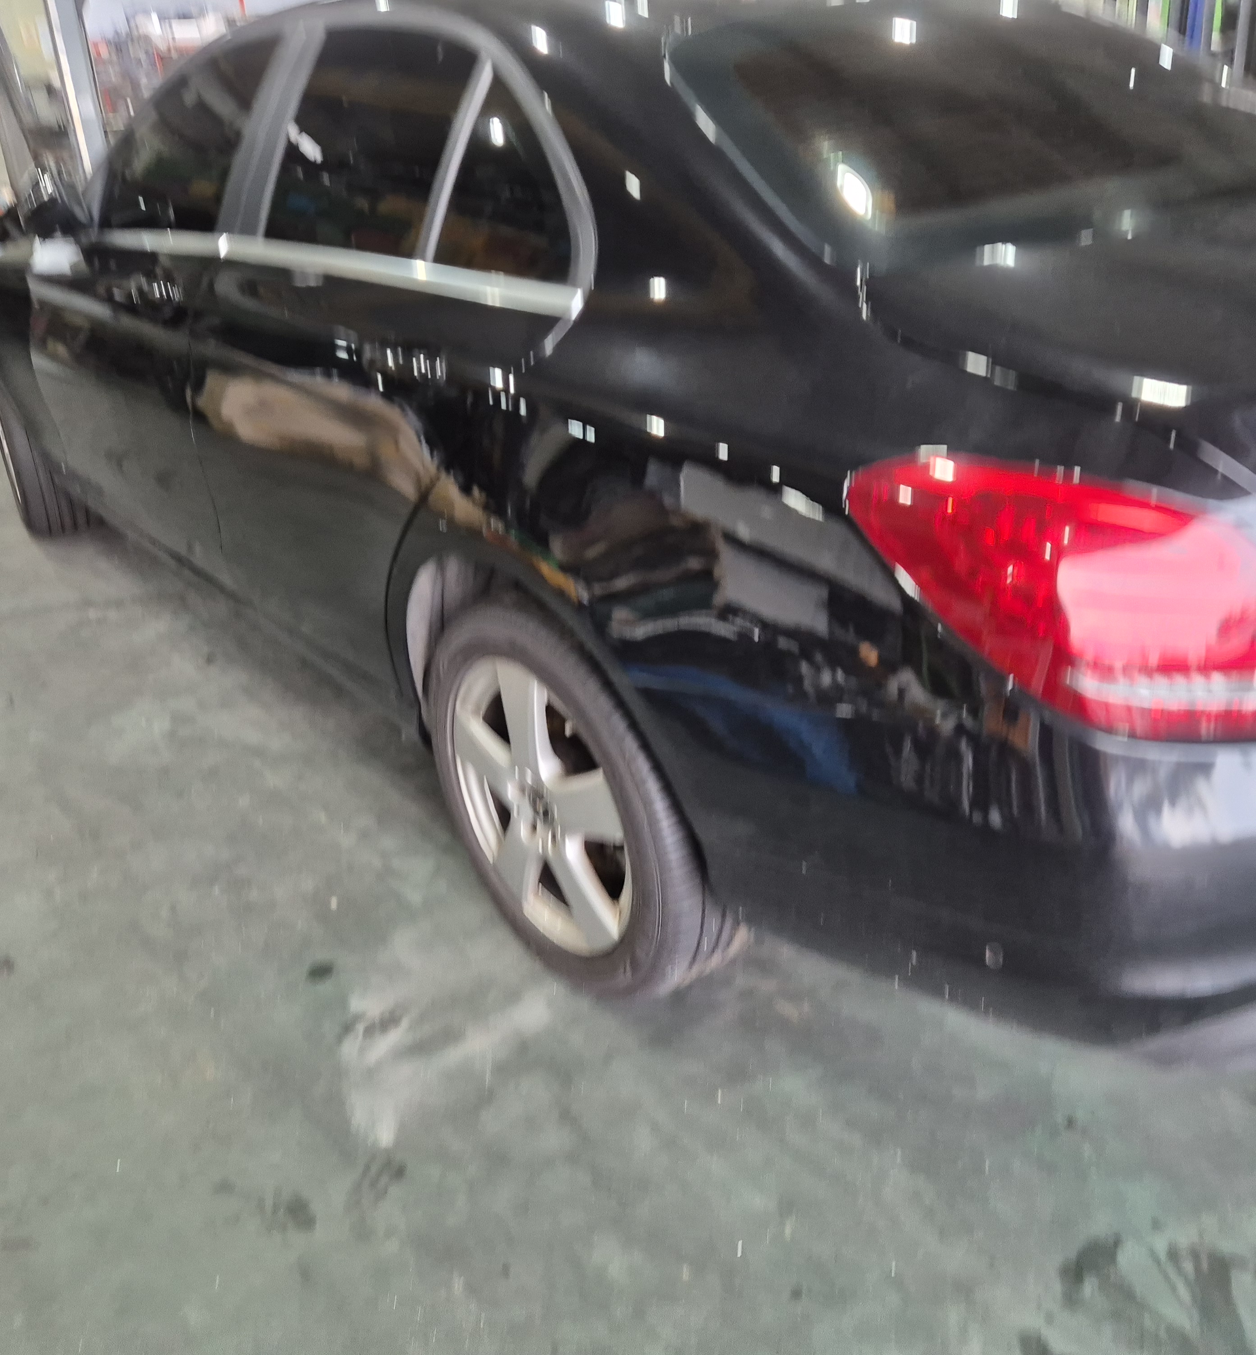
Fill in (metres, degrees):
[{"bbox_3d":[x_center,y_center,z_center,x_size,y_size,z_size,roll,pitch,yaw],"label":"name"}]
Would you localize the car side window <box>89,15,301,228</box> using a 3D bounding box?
[{"bbox_3d":[-0.955,-1.160,2.553,0.071,0.431,0.893,10,13,-44],"label":"car side window"}]

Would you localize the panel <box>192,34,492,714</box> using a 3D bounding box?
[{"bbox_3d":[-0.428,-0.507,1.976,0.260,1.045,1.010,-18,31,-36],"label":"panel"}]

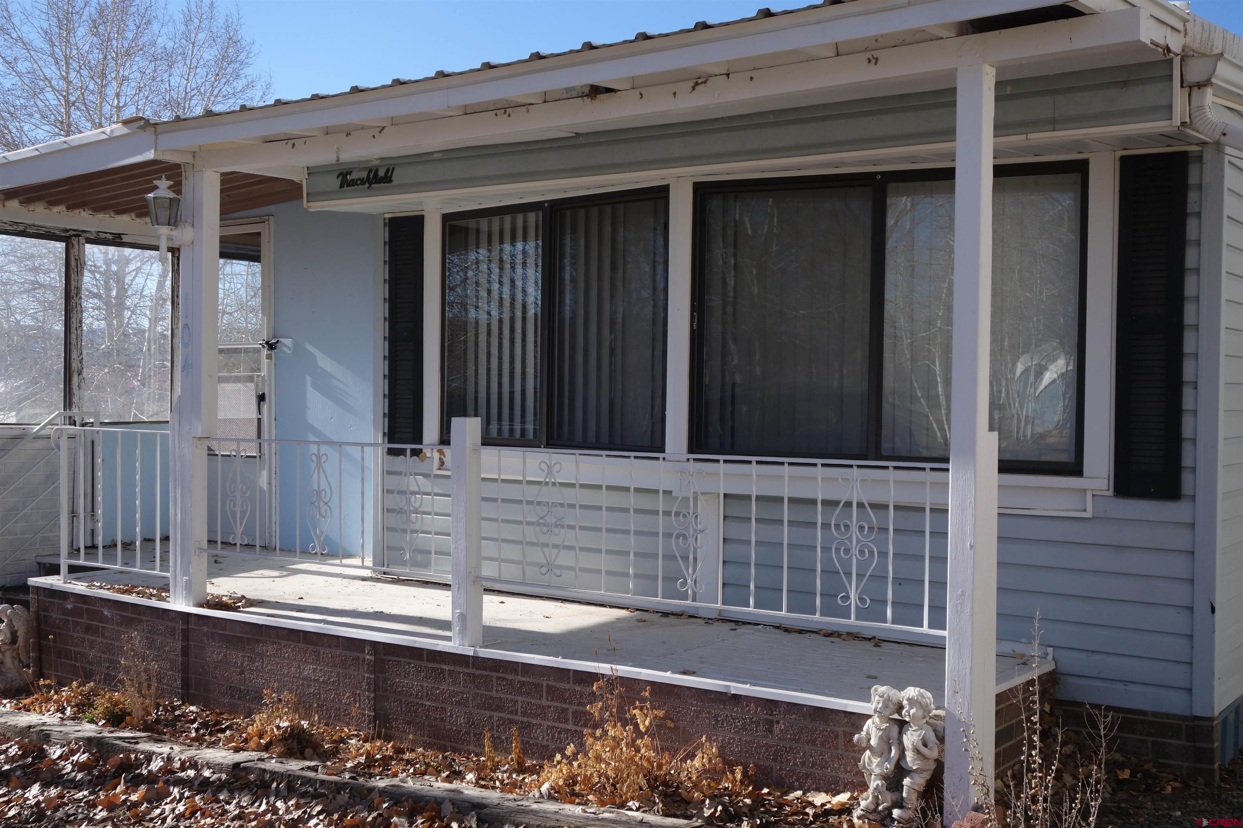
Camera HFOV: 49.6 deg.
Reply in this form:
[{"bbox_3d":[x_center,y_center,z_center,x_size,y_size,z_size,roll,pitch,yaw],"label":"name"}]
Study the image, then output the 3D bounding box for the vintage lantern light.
[{"bbox_3d":[-2.033,-0.868,6.036,0.160,0.395,0.210,1,1,34],"label":"vintage lantern light"}]

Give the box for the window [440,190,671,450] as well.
[{"bbox_3d":[-0.363,-0.444,6.655,1.560,1.225,0.100,1,1,39],"label":"window"}]

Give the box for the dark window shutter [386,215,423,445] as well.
[{"bbox_3d":[-1.171,-0.416,7.280,0.245,1.290,0.035,1,1,36],"label":"dark window shutter"}]

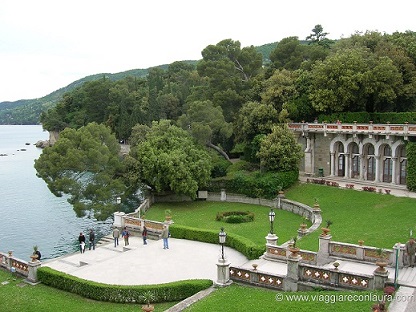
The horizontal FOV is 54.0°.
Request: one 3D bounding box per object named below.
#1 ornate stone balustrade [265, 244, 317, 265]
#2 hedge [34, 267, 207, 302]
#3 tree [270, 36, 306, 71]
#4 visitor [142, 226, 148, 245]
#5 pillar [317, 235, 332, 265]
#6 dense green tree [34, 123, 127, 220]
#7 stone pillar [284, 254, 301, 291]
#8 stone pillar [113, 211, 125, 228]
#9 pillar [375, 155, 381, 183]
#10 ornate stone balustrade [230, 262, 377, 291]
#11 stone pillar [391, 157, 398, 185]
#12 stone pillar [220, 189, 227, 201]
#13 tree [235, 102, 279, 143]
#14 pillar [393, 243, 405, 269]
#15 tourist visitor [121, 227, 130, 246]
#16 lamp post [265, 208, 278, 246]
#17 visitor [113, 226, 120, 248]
[{"bbox_3d":[6.165,7.434,30.447,3.762,1.030,0.416,3,5,30],"label":"ornate stone balustrade"},{"bbox_3d":[-5.486,7.936,25.523,11.555,0.950,3.567,0,5,-1],"label":"hedge"},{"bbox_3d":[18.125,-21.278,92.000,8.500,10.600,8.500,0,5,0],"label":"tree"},{"bbox_3d":[-5.363,6.818,34.991,0.400,1.607,0.480,3,6,32],"label":"visitor"},{"bbox_3d":[8.334,6.795,29.163,0.693,2.059,0.693,3,5,30],"label":"pillar"},{"bbox_3d":[-15.290,1.859,49.000,10.300,11.200,8.800,0,5,0],"label":"dense green tree"},{"bbox_3d":[5.153,7.138,24.864,0.750,2.033,0.750,2,5,24],"label":"stone pillar"},{"bbox_3d":[-8.073,5.792,36.940,0.960,1.479,0.960,3,6,35],"label":"stone pillar"},{"bbox_3d":[20.603,1.589,49.803,0.530,3.311,0.530,-3,6,-33],"label":"pillar"},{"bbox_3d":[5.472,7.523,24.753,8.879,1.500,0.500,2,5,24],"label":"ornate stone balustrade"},{"bbox_3d":[22.982,1.811,50.230,0.495,3.316,0.495,-4,6,-37],"label":"stone pillar"},{"bbox_3d":[2.019,4.979,51.957,0.660,1.453,0.660,0,5,6],"label":"stone pillar"},{"bbox_3d":[7.707,-3.744,65.254,7.227,9.900,6.930,0,5,0],"label":"tree"},{"bbox_3d":[12.577,6.514,26.783,0.800,1.564,0.800,2,5,27],"label":"pillar"},{"bbox_3d":[-6.928,6.728,34.424,0.580,1.660,0.420,-2,5,-15],"label":"tourist visitor"},{"bbox_3d":[5.076,5.931,32.805,0.950,3.400,0.950,2,5,24],"label":"lamp post"},{"bbox_3d":[-7.744,6.813,34.509,0.550,1.697,0.380,-1,5,-8],"label":"visitor"}]

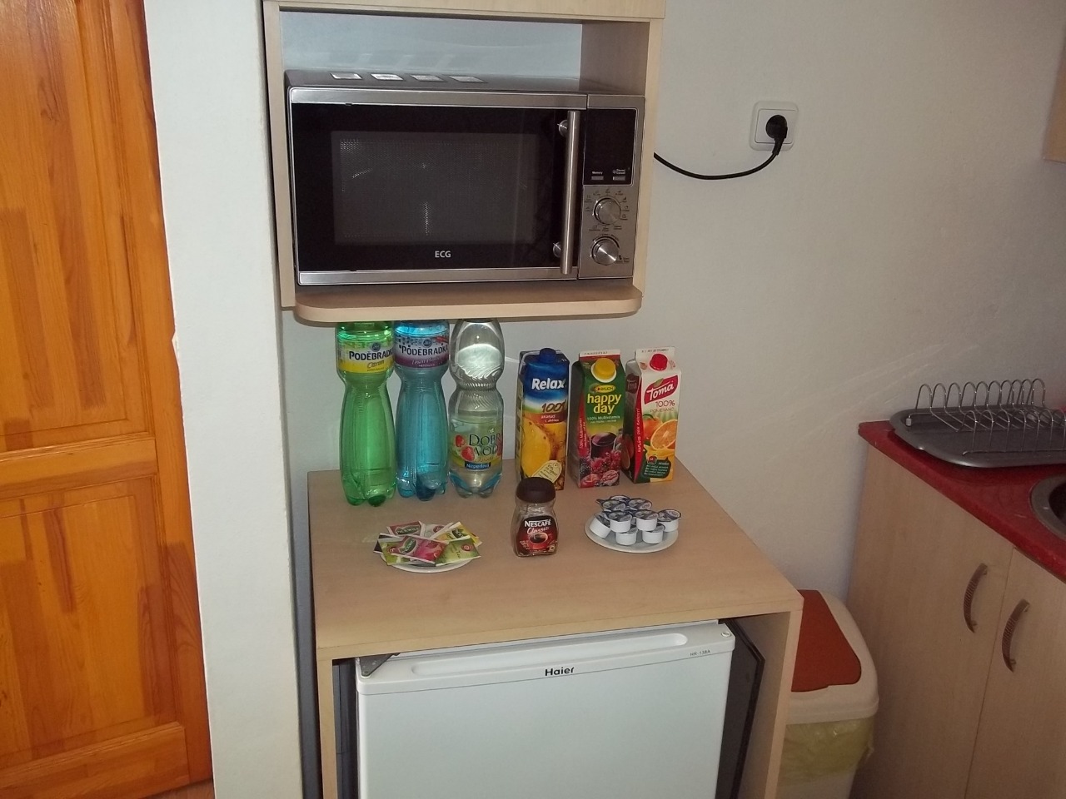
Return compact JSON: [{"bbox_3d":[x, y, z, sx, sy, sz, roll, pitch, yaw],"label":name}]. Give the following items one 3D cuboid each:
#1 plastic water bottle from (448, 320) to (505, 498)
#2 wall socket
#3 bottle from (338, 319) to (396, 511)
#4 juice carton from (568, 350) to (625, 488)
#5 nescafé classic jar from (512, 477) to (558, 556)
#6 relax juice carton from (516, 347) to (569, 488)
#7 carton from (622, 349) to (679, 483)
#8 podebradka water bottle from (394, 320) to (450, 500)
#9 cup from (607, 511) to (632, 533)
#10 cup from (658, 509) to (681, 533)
[{"bbox_3d":[-0.090,-0.007,1.596,0.089,0.335,0.089,2,20,-1],"label":"plastic water bottle"},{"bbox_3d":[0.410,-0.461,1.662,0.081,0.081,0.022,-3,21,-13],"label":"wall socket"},{"bbox_3d":[-0.264,-0.002,1.556,0.089,0.343,0.089,-9,23,-28],"label":"bottle"},{"bbox_3d":[0.110,0.028,1.671,0.070,0.231,0.070,-3,21,-13],"label":"juice carton"},{"bbox_3d":[0.002,0.171,1.456,0.069,0.102,0.060,-3,21,-13],"label":"nescafé classic jar"},{"bbox_3d":[0.013,0.030,1.644,0.071,0.240,0.070,-3,21,-13],"label":"relax juice carton"},{"bbox_3d":[0.203,0.021,1.696,0.070,0.232,0.070,-3,21,-13],"label":"carton"},{"bbox_3d":[-0.177,-0.007,1.576,0.088,0.343,0.088,-4,21,-16],"label":"podebradka water bottle"},{"bbox_3d":[0.130,0.183,1.471,0.038,0.021,0.038,2,20,-1],"label":"cup"},{"bbox_3d":[0.210,0.188,1.519,0.038,0.021,0.038,2,20,-1],"label":"cup"}]

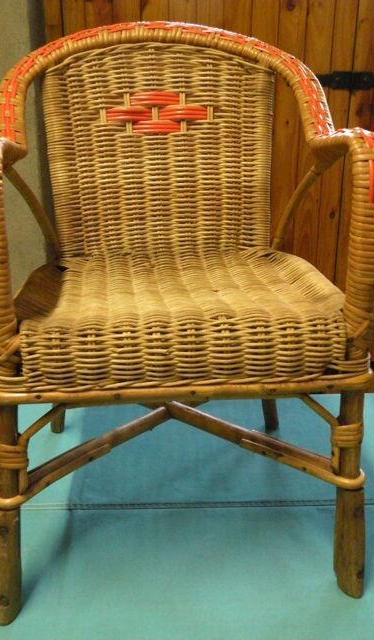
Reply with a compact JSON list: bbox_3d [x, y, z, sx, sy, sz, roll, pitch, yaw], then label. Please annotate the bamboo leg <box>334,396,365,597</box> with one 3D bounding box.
[{"bbox_3d":[0.166,0.179,0.779,0.029,0.250,0.027,-7,24,-2],"label":"bamboo leg"}]

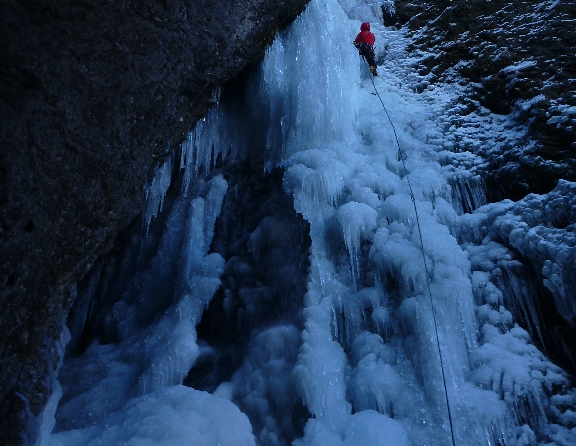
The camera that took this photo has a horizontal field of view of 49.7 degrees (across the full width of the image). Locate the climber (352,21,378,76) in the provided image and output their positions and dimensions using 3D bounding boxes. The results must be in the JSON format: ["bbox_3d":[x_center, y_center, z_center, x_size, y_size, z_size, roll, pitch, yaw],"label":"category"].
[{"bbox_3d":[2.034,-4.579,16.300,0.630,1.700,0.650,-3,-33,2],"label":"climber"}]

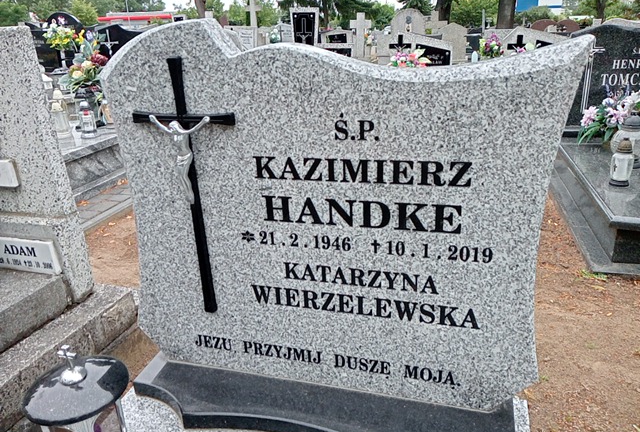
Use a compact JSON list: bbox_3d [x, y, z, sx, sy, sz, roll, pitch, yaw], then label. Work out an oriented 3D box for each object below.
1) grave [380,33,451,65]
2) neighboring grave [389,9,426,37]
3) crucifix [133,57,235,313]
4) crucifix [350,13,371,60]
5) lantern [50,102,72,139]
[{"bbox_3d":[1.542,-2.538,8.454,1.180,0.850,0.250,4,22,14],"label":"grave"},{"bbox_3d":[1.931,-3.900,11.426,0.760,1.250,0.180,4,22,14],"label":"neighboring grave"},{"bbox_3d":[-0.302,-0.040,1.174,0.260,0.610,0.055,4,20,17],"label":"crucifix"},{"bbox_3d":[0.981,-4.248,12.408,0.500,1.150,0.160,4,22,14],"label":"crucifix"},{"bbox_3d":[-2.022,-0.751,4.050,0.140,0.290,0.140,4,22,14],"label":"lantern"}]

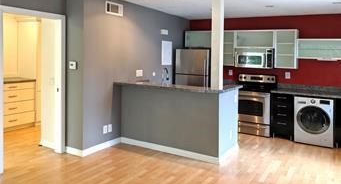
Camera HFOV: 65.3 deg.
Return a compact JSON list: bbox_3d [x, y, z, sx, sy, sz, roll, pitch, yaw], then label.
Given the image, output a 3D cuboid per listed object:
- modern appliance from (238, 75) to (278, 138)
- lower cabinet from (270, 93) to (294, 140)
[{"bbox_3d":[1.751,0.262,5.610,0.765,1.170,0.685,5,8,30],"label":"modern appliance"},{"bbox_3d":[2.289,0.453,5.357,0.435,0.880,0.620,5,8,30],"label":"lower cabinet"}]

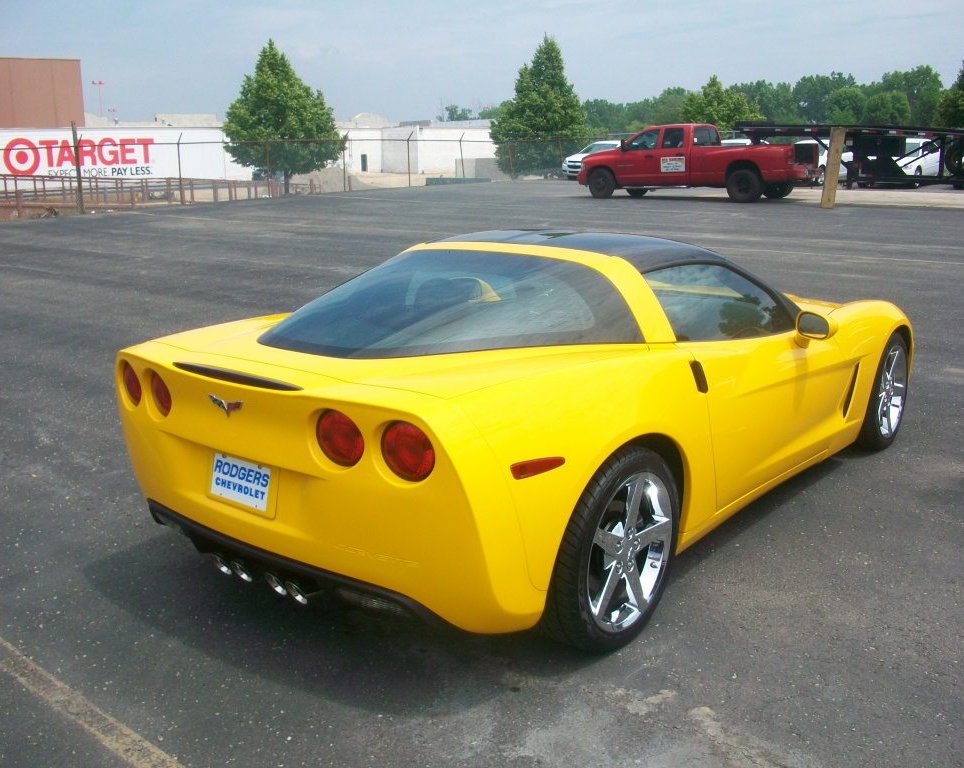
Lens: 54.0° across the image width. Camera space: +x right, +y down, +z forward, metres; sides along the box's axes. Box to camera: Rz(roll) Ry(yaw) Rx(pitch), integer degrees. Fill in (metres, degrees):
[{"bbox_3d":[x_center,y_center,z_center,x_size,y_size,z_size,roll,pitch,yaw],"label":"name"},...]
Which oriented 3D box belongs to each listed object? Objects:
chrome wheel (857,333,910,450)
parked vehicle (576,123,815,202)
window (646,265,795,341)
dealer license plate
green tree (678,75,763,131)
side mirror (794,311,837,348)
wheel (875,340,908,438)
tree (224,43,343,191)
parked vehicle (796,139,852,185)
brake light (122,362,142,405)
[{"bbox_3d":[2.115,0.024,5.149,0.245,0.645,0.645,10,17,39],"label":"chrome wheel"},{"bbox_3d":[5.575,-5.892,25.038,6.250,1.970,2.300,9,17,35],"label":"parked vehicle"},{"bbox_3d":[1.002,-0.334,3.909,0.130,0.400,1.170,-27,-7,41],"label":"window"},{"bbox_3d":[-0.751,0.304,2.951,0.290,0.140,0.020,10,3,39],"label":"dealer license plate"},{"bbox_3d":[11.808,-12.648,46.425,4.100,4.830,4.100,3,14,14],"label":"green tree"},{"bbox_3d":[1.405,-0.231,3.993,0.190,0.160,0.140,10,17,38],"label":"side mirror"},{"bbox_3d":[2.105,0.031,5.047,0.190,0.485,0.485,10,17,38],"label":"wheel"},{"bbox_3d":[-6.081,-8.210,29.000,3.700,4.650,3.700,-3,15,-11],"label":"tree"},{"bbox_3d":[11.400,-7.616,32.400,1.800,1.520,4.700,11,18,39],"label":"parked vehicle"},{"bbox_3d":[-1.203,-0.004,3.303,0.075,0.165,0.165,-12,17,-40],"label":"brake light"}]

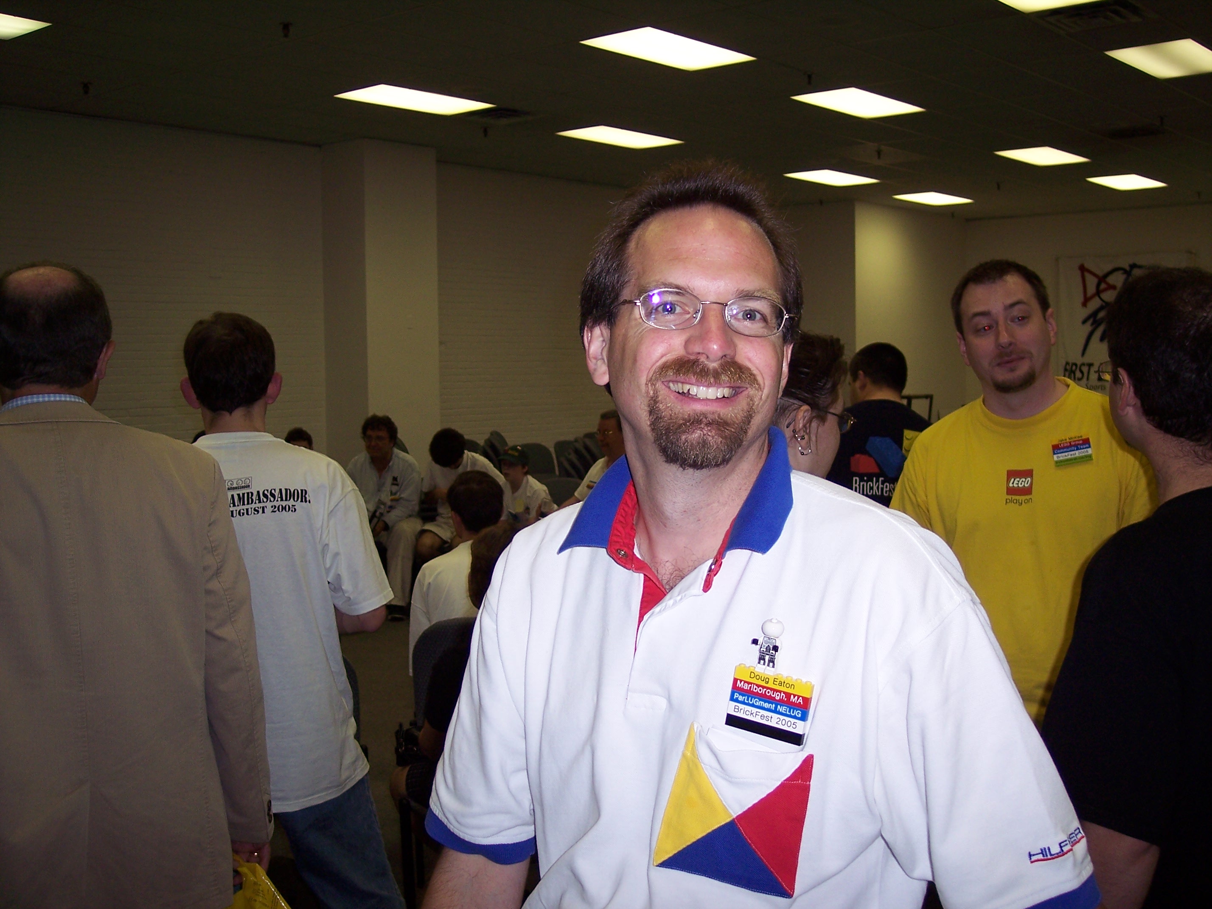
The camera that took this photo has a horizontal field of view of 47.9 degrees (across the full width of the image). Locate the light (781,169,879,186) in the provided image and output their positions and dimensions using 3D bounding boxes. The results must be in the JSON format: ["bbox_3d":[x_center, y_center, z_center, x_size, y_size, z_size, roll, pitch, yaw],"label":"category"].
[{"bbox_3d":[2.490,-3.070,15.100,0.580,0.080,1.200,3,5,40],"label":"light"}]

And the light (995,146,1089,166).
[{"bbox_3d":[4.370,-2.990,13.600,0.580,0.080,1.200,3,5,40],"label":"light"}]

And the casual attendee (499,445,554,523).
[{"bbox_3d":[-0.540,0.480,9.250,0.460,1.060,0.680,1,4,20],"label":"casual attendee"}]

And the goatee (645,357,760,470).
[{"bbox_3d":[0.078,-0.033,1.097,0.087,0.089,0.060,4,1,-6],"label":"goatee"}]

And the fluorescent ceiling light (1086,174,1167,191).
[{"bbox_3d":[5.950,-3.130,15.550,0.580,0.080,1.200,3,5,40],"label":"fluorescent ceiling light"}]

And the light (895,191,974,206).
[{"bbox_3d":[4.080,-3.210,17.000,0.580,0.080,1.200,3,5,40],"label":"light"}]

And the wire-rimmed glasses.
[{"bbox_3d":[0.078,-0.113,1.127,0.135,0.042,0.130,4,1,-6],"label":"wire-rimmed glasses"}]

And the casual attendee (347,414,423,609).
[{"bbox_3d":[-1.450,0.390,8.930,0.580,1.290,0.780,-1,4,-7],"label":"casual attendee"}]

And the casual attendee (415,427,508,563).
[{"bbox_3d":[-0.970,0.420,9.200,0.560,1.200,0.800,1,4,25],"label":"casual attendee"}]

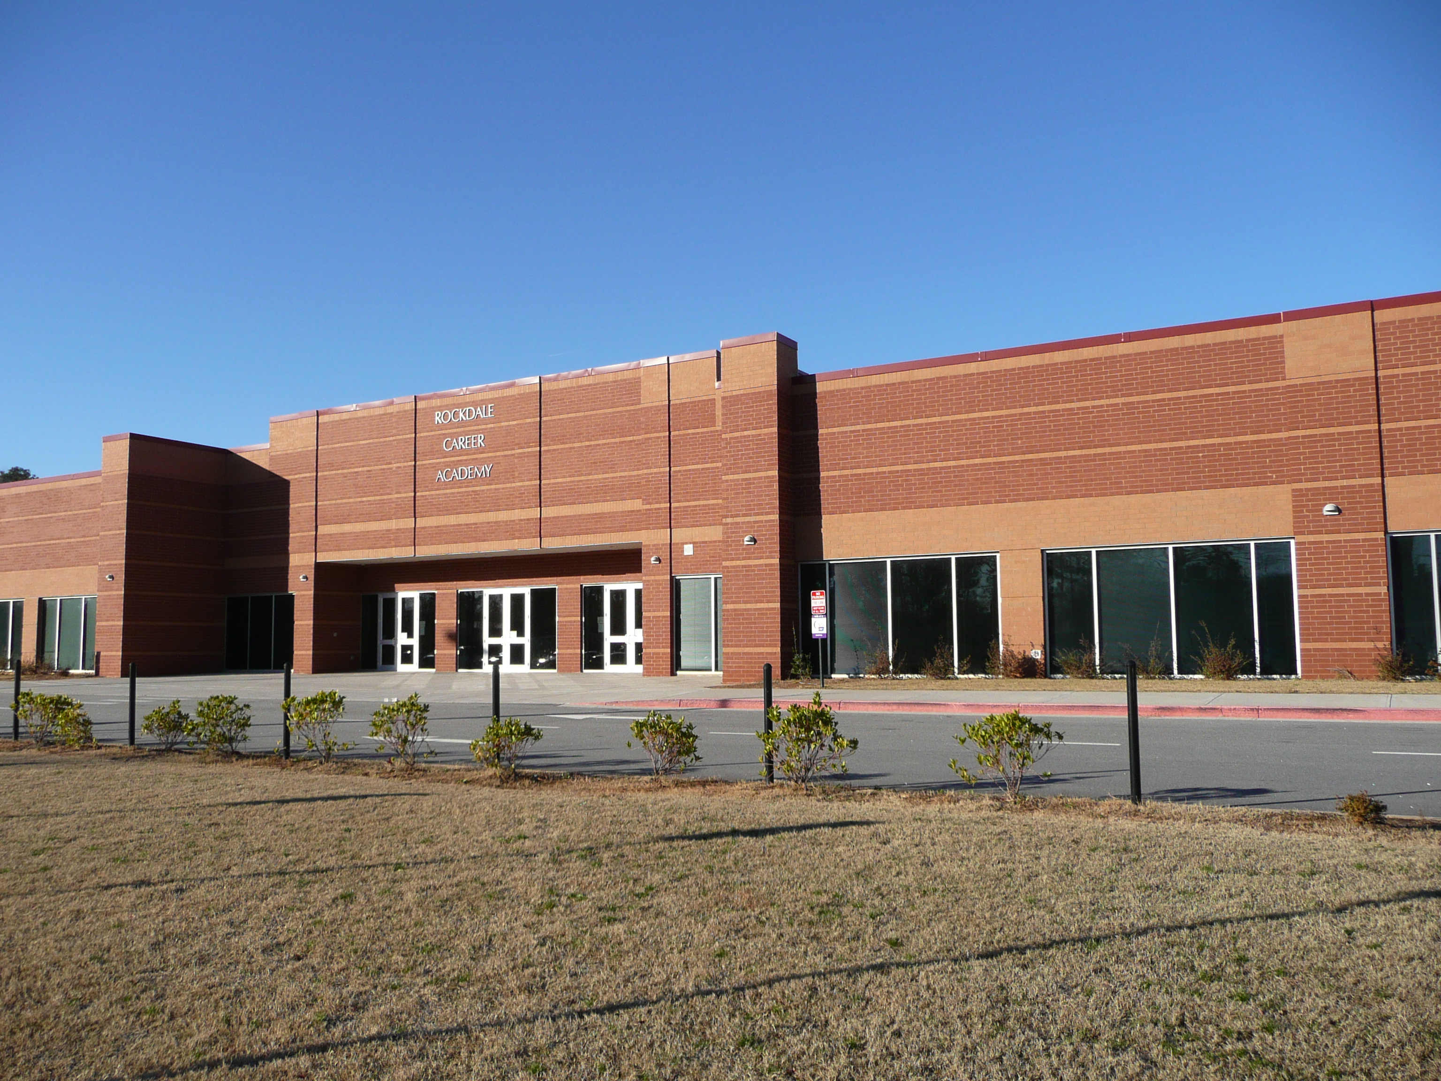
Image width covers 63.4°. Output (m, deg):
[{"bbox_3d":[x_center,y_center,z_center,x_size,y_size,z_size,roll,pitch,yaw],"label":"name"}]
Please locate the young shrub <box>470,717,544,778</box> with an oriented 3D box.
[{"bbox_3d":[-2.277,2.204,12.407,0.764,0.628,0.703,0,-5,-10],"label":"young shrub"}]

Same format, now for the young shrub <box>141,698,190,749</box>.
[{"bbox_3d":[-7.473,2.488,15.711,0.602,0.677,0.554,2,-5,-25],"label":"young shrub"}]

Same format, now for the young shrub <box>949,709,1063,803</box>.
[{"bbox_3d":[2.472,1.862,10.075,0.951,0.789,0.875,-2,-5,13],"label":"young shrub"}]

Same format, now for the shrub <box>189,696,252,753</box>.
[{"bbox_3d":[-6.486,2.385,15.107,0.752,0.752,0.692,2,-5,-23],"label":"shrub"}]

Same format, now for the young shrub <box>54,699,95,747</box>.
[{"bbox_3d":[-9.181,2.588,16.547,0.503,0.682,0.463,2,-6,-29],"label":"young shrub"}]

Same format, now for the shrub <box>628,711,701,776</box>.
[{"bbox_3d":[-0.579,2.090,11.995,0.750,0.664,0.690,0,-5,-3],"label":"shrub"}]

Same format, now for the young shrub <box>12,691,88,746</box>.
[{"bbox_3d":[-9.829,2.605,17.076,0.953,0.802,0.877,2,-6,-30],"label":"young shrub"}]

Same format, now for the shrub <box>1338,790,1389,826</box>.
[{"bbox_3d":[4.761,1.983,8.648,0.329,0.264,0.303,-3,-6,28],"label":"shrub"}]

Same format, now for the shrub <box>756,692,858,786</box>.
[{"bbox_3d":[0.828,1.895,11.128,0.972,0.893,0.894,-1,-5,4],"label":"shrub"}]

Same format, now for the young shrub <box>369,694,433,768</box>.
[{"bbox_3d":[-3.676,2.180,13.403,0.712,0.846,0.655,1,-5,-15],"label":"young shrub"}]

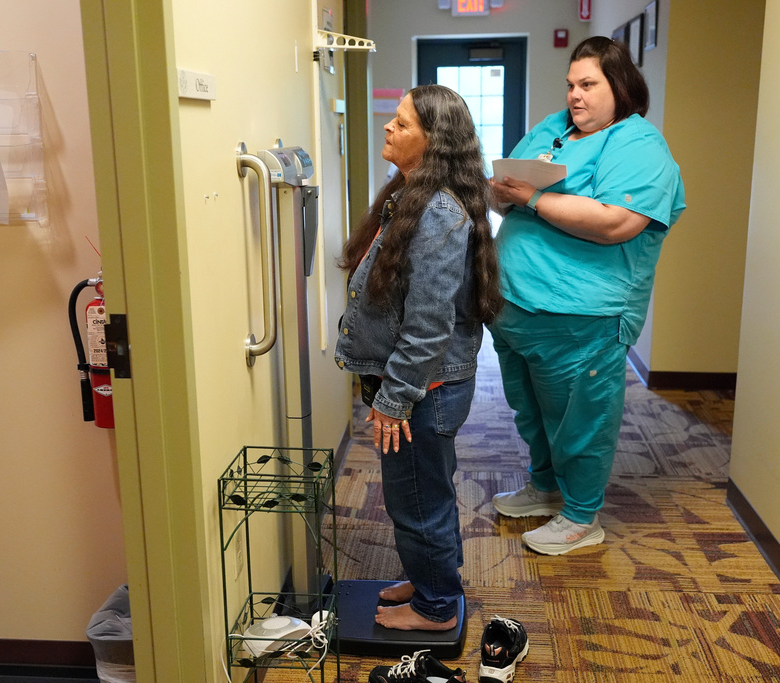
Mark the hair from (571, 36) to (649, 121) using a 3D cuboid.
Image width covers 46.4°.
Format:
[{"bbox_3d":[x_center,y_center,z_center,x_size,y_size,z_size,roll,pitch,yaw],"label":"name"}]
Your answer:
[{"bbox_3d":[0.694,-0.826,2.873,0.235,0.255,0.210,-10,16,-36],"label":"hair"}]

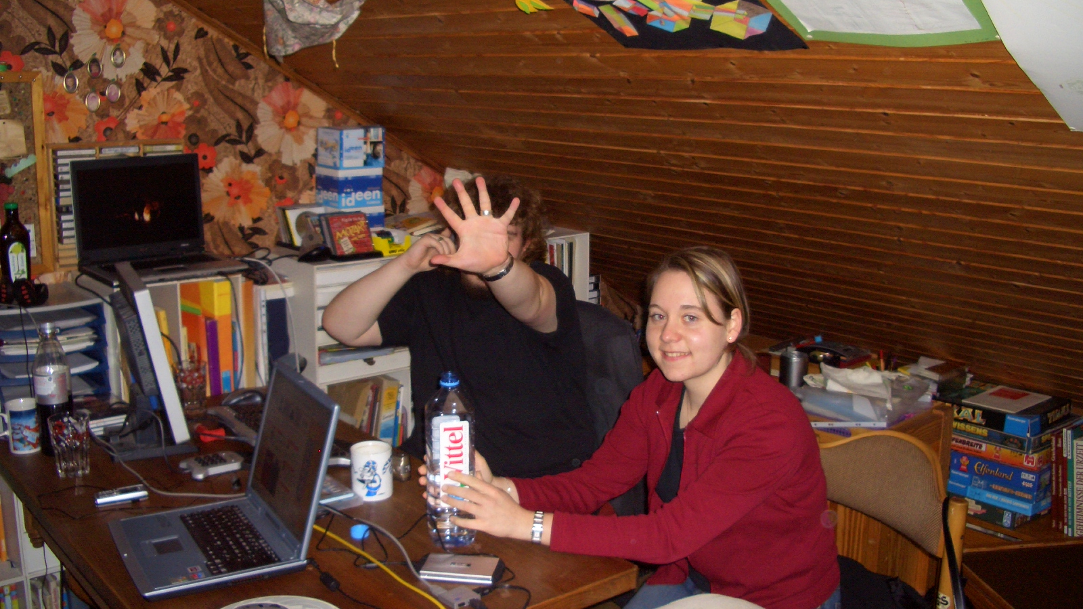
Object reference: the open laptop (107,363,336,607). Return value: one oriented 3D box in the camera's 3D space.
[{"bbox_3d":[-0.588,0.307,1.993,0.340,0.290,0.325,-7,15,-31],"label":"open laptop"}]

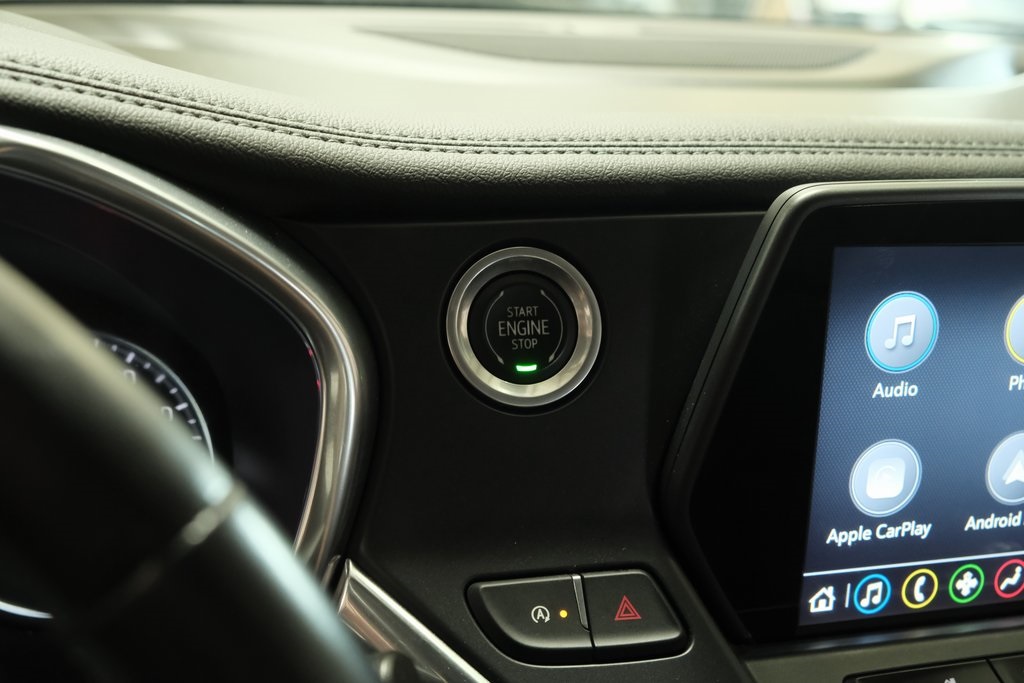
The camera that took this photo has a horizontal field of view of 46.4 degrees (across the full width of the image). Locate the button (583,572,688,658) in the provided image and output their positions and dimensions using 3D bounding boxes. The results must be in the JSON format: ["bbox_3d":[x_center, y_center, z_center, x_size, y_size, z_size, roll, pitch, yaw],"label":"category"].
[{"bbox_3d":[0.030,0.069,0.304,0.025,0.019,0.007,-1,-21,-14],"label":"button"}]

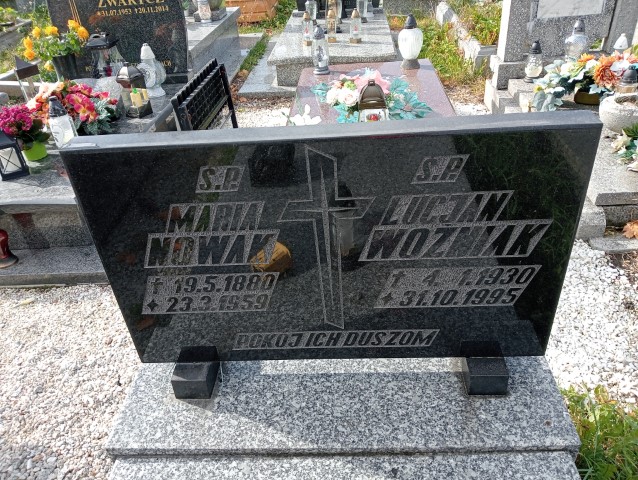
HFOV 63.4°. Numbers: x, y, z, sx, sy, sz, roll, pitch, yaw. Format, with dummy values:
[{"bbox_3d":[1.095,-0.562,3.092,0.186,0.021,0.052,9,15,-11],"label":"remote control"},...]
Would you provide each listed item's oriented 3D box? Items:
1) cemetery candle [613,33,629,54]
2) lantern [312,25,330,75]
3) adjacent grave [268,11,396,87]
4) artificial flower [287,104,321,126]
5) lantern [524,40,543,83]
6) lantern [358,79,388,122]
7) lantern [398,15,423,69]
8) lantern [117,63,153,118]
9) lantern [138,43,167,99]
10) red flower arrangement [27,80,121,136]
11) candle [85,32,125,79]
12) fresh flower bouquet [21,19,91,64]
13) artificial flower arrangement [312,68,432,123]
[{"bbox_3d":[1.714,-1.064,2.970,0.130,0.280,0.130,-2,34,5],"label":"cemetery candle"},{"bbox_3d":[0.012,-1.252,3.393,0.113,0.297,0.113,-2,35,5],"label":"lantern"},{"bbox_3d":[0.149,-1.735,4.594,0.966,0.210,1.620,-2,35,5],"label":"adjacent grave"},{"bbox_3d":[-0.076,-0.615,2.592,0.180,0.110,0.160,-2,35,5],"label":"artificial flower"},{"bbox_3d":[1.286,-1.074,3.083,0.108,0.232,0.108,-2,34,5],"label":"lantern"},{"bbox_3d":[0.259,-0.643,2.499,0.145,0.270,0.145,-2,35,5],"label":"lantern"},{"bbox_3d":[0.620,-1.345,3.489,0.168,0.340,0.168,-2,34,5],"label":"lantern"},{"bbox_3d":[-1.103,-0.899,3.090,0.140,0.300,0.140,17,40,29],"label":"lantern"},{"bbox_3d":[-1.111,-1.115,3.385,0.165,0.325,0.145,0,34,7],"label":"lantern"},{"bbox_3d":[-1.432,-0.767,2.973,0.520,0.260,0.360,-2,34,5],"label":"red flower arrangement"},{"bbox_3d":[-1.327,-1.105,3.269,0.190,0.355,0.190,12,38,23],"label":"candle"},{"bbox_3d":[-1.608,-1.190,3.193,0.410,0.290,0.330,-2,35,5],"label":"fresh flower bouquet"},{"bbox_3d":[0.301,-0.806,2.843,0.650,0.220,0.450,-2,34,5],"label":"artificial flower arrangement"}]

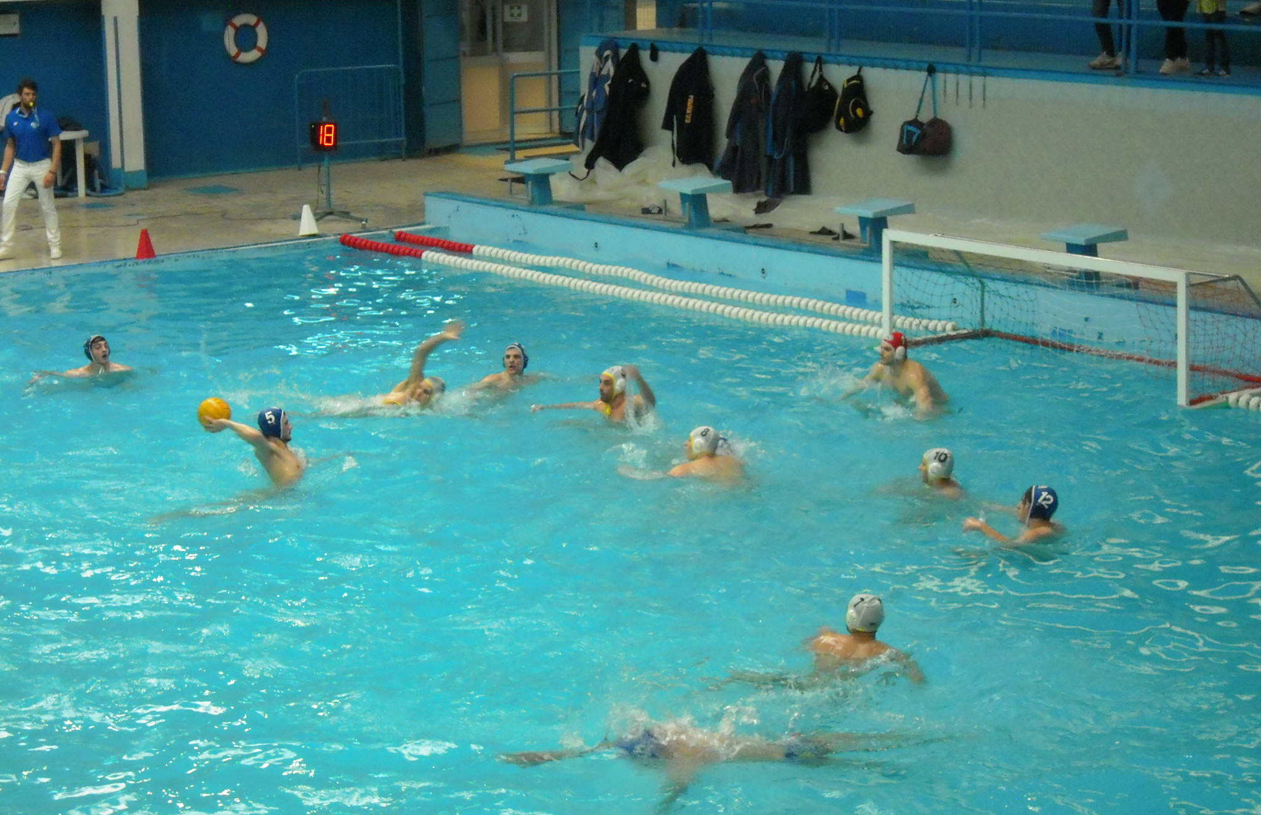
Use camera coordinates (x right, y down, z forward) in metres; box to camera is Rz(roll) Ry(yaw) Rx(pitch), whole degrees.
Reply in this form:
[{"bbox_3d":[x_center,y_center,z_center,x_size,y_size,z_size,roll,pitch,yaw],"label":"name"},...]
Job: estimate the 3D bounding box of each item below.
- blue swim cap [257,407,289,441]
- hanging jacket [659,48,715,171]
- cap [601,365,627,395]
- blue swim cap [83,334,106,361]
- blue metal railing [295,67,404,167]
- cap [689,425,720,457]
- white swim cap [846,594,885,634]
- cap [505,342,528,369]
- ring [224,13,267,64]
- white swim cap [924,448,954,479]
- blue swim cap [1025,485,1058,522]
[{"bbox_3d":[-2.363,0.111,21.662,0.205,0.215,0.190,-4,11,-14],"label":"blue swim cap"},{"bbox_3d":[0.603,-3.198,34.898,0.200,1.270,0.660,-9,13,-36],"label":"hanging jacket"},{"bbox_3d":[-0.118,-0.200,23.768,0.205,0.215,0.190,-9,13,-35],"label":"cap"},{"bbox_3d":[-4.285,-0.481,26.259,0.190,0.215,0.205,-10,13,-39],"label":"blue swim cap"},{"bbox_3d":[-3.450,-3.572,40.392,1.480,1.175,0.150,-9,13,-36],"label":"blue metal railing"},{"bbox_3d":[0.494,0.226,21.754,0.205,0.215,0.190,5,12,31],"label":"cap"},{"bbox_3d":[1.207,1.058,16.845,0.190,0.215,0.205,-6,11,-23],"label":"white swim cap"},{"bbox_3d":[-0.873,-0.397,25.167,0.190,0.215,0.205,3,11,23],"label":"cap"},{"bbox_3d":[-4.678,-4.490,39.896,0.620,0.620,0.100,-9,13,-36],"label":"ring"},{"bbox_3d":[1.961,0.358,20.889,0.205,0.215,0.190,5,12,33],"label":"white swim cap"},{"bbox_3d":[2.451,0.573,19.541,0.205,0.215,0.190,2,11,19],"label":"blue swim cap"}]

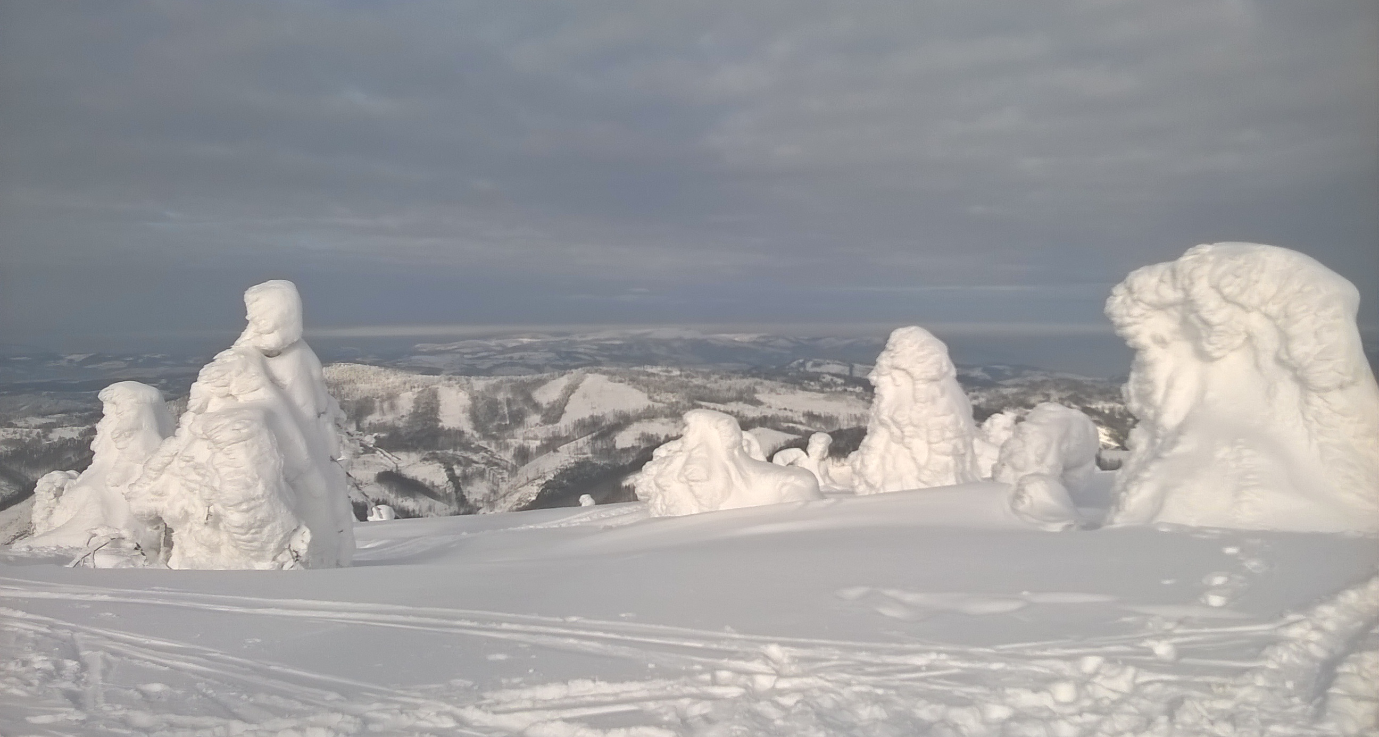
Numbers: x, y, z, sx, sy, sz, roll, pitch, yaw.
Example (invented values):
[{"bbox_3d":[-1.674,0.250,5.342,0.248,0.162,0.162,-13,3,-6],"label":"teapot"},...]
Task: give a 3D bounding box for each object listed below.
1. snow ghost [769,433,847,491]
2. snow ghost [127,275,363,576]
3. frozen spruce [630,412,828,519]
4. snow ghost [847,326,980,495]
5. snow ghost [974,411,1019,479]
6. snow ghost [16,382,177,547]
[{"bbox_3d":[1.792,1.407,18.000,1.103,0.898,0.900,0,2,0],"label":"snow ghost"},{"bbox_3d":[-4.267,0.539,11.500,2.134,2.708,2.000,0,2,0],"label":"snow ghost"},{"bbox_3d":[0.428,1.061,13.500,2.080,1.182,1.600,0,2,0],"label":"frozen spruce"},{"bbox_3d":[2.886,0.540,15.500,1.682,2.144,1.700,0,2,0],"label":"snow ghost"},{"bbox_3d":[4.750,1.223,18.500,1.004,1.134,1.000,0,2,0],"label":"snow ghost"},{"bbox_3d":[-6.539,1.087,13.300,1.676,1.851,1.600,0,2,0],"label":"snow ghost"}]

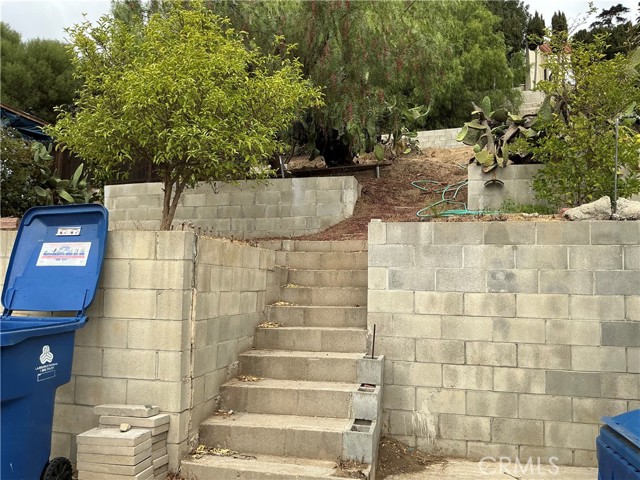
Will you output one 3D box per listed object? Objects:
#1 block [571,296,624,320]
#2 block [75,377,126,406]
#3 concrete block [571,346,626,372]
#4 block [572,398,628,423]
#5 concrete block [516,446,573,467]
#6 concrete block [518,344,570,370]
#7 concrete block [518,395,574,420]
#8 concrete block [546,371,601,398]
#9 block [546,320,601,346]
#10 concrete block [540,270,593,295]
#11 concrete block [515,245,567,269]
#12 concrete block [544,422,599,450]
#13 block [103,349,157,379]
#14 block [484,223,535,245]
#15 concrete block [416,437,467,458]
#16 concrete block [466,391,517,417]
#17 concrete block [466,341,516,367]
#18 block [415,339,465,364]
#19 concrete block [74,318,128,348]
[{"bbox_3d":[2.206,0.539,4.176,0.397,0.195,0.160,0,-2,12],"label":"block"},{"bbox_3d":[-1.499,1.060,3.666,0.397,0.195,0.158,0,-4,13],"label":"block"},{"bbox_3d":[2.219,0.944,4.175,0.395,0.195,0.195,0,-3,11],"label":"concrete block"},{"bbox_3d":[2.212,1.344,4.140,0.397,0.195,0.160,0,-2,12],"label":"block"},{"bbox_3d":[1.839,1.754,4.249,0.395,0.180,0.190,0,-3,14],"label":"concrete block"},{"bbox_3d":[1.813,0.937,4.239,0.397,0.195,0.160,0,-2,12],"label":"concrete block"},{"bbox_3d":[1.842,1.357,4.270,0.395,0.193,0.190,0,-3,14],"label":"concrete block"},{"bbox_3d":[2.033,1.143,4.203,0.395,0.195,0.195,0,-3,11],"label":"concrete block"},{"bbox_3d":[2.059,0.755,4.250,0.405,0.197,0.170,0,-6,11],"label":"block"},{"bbox_3d":[1.997,0.344,4.250,0.395,0.195,0.195,0,-3,11],"label":"concrete block"},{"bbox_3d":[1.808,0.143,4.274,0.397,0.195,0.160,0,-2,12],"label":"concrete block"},{"bbox_3d":[2.007,1.555,4.179,0.394,0.197,0.170,0,-6,11],"label":"concrete block"},{"bbox_3d":[-1.289,0.854,3.653,0.395,0.195,0.195,0,-3,11],"label":"block"},{"bbox_3d":[1.609,-0.042,4.417,0.411,0.197,0.170,0,-6,11],"label":"block"},{"bbox_3d":[1.020,1.743,4.349,0.405,0.197,0.170,0,-6,11],"label":"concrete block"},{"bbox_3d":[1.422,1.342,4.316,0.395,0.195,0.195,0,-3,11],"label":"concrete block"},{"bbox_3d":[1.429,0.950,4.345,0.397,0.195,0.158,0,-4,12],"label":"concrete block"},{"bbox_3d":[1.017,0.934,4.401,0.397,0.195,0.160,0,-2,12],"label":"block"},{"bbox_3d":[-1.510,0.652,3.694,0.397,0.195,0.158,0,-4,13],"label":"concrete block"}]

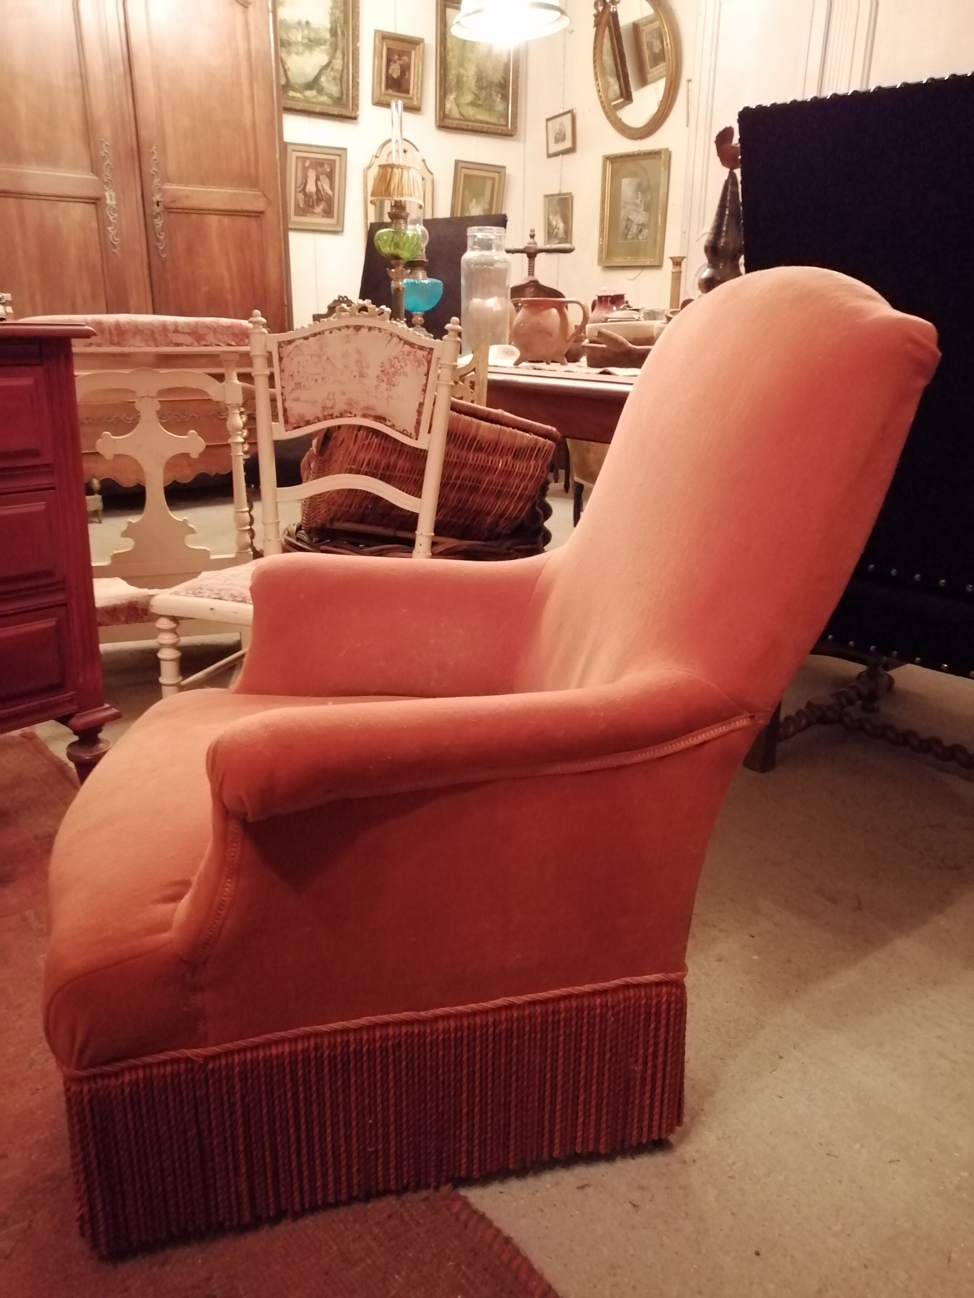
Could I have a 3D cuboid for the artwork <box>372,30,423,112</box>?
[{"bbox_3d":[-0.462,-2.938,4.968,0.278,0.324,0.050,-11,29,-31],"label":"artwork"}]

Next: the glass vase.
[{"bbox_3d":[-0.004,-1.126,3.103,0.160,0.396,0.160,1,19,0],"label":"glass vase"}]

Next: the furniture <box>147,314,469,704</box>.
[{"bbox_3d":[-0.367,-0.207,1.947,0.475,0.914,0.510,8,20,19],"label":"furniture"}]

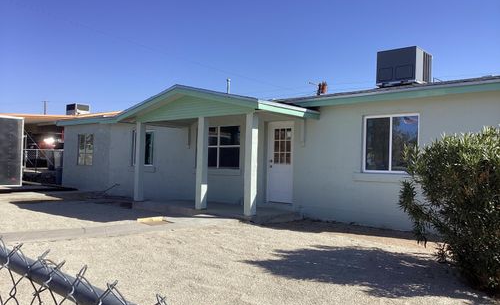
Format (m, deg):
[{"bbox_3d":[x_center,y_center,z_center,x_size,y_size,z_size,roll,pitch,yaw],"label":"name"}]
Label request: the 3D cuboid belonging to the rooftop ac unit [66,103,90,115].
[{"bbox_3d":[-11.097,-2.654,28.979,1.223,0.810,1.040,0,-2,40],"label":"rooftop ac unit"}]

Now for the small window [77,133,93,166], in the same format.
[{"bbox_3d":[-6.425,-0.126,17.508,1.170,1.230,0.100,0,-2,40],"label":"small window"}]

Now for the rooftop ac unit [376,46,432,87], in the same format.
[{"bbox_3d":[4.684,-2.495,13.574,1.169,0.989,1.360,0,-2,40],"label":"rooftop ac unit"}]

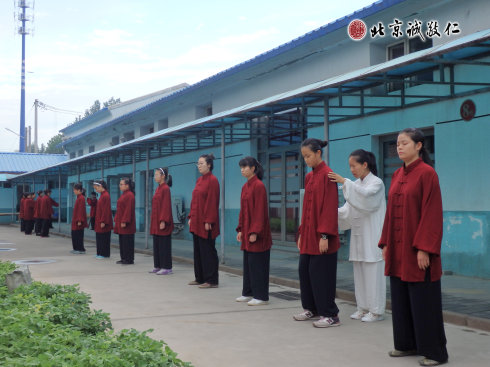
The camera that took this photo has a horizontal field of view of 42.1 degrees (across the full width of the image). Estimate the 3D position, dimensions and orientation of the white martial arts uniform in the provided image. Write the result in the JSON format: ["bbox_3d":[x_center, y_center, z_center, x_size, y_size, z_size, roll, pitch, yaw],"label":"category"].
[{"bbox_3d":[1.000,0.550,5.830,0.480,1.300,0.500,1,-2,-28],"label":"white martial arts uniform"}]

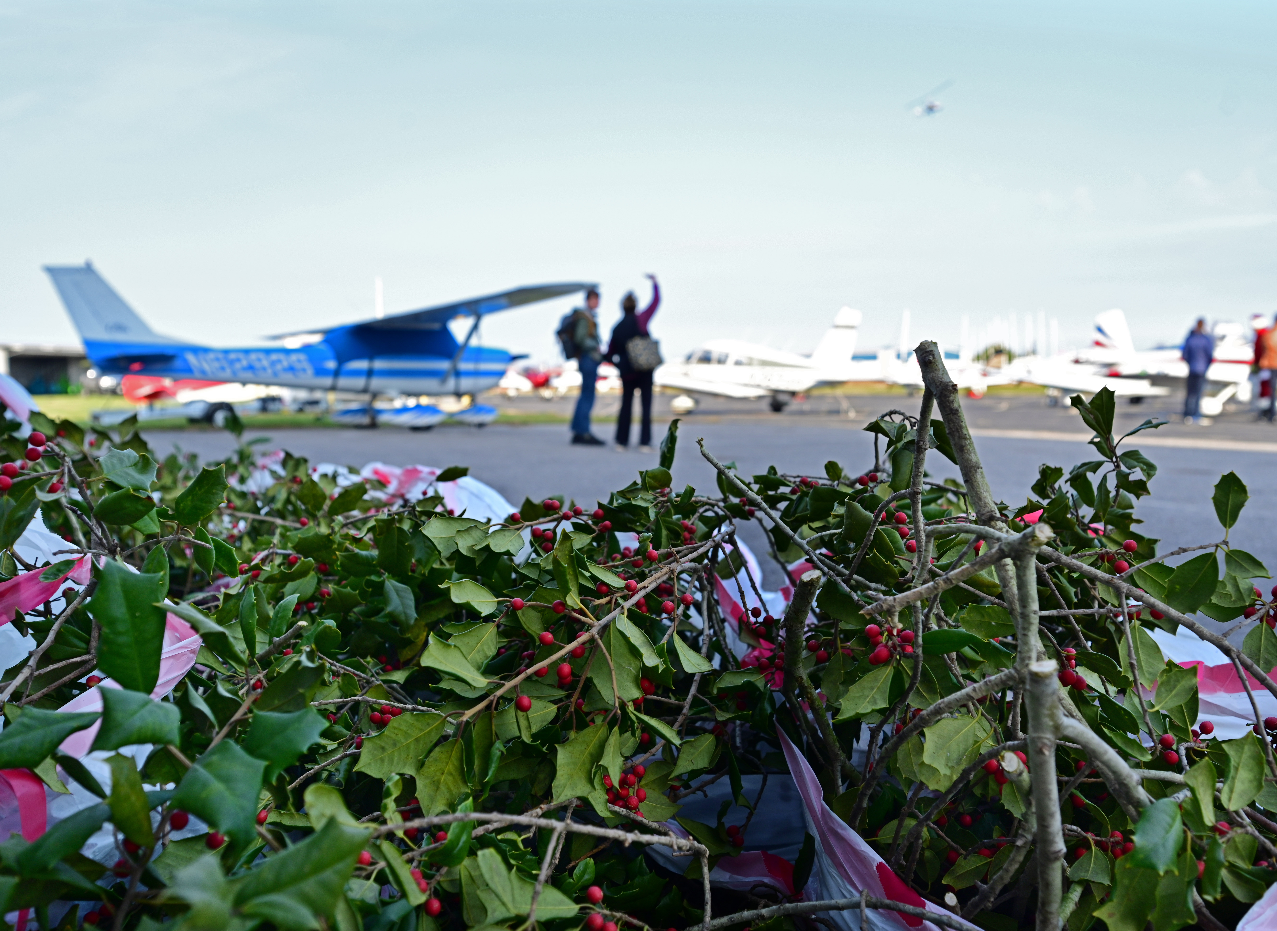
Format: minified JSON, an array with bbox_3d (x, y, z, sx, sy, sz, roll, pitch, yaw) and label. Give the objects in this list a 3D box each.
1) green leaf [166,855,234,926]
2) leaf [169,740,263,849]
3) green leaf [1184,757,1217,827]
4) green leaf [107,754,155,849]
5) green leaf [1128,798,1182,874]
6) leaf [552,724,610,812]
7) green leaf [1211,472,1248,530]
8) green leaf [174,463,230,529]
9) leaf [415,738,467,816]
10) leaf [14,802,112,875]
[{"bbox_3d":[-0.149,0.145,0.370,0.022,0.030,0.011,5,-39,12],"label":"green leaf"},{"bbox_3d":[-0.208,0.162,0.536,0.040,0.050,0.015,-12,-33,-43],"label":"leaf"},{"bbox_3d":[0.326,0.189,0.630,0.020,0.041,0.016,-2,6,6],"label":"green leaf"},{"bbox_3d":[-0.248,0.163,0.530,0.019,0.048,0.010,-17,-6,-25],"label":"green leaf"},{"bbox_3d":[0.265,0.190,0.557,0.025,0.012,0.038,9,51,14],"label":"green leaf"},{"bbox_3d":[-0.033,0.175,0.630,0.032,0.053,0.011,30,6,-4],"label":"leaf"},{"bbox_3d":[0.386,0.023,0.710,0.025,0.038,0.010,1,0,11],"label":"green leaf"},{"bbox_3d":[-0.287,0.020,0.714,0.025,0.044,0.011,31,-29,2],"label":"green leaf"},{"bbox_3d":[-0.109,0.172,0.600,0.030,0.048,0.011,21,6,-3],"label":"leaf"},{"bbox_3d":[-0.261,0.169,0.493,0.023,0.012,0.051,27,33,20],"label":"leaf"}]

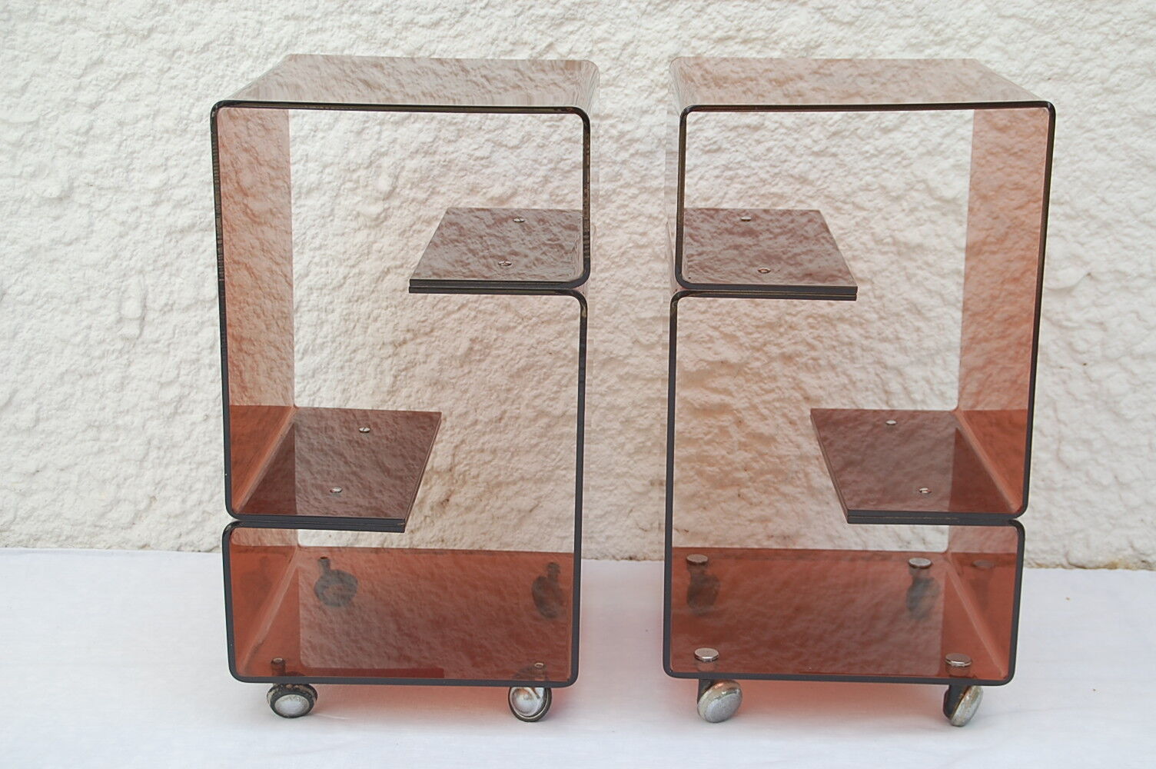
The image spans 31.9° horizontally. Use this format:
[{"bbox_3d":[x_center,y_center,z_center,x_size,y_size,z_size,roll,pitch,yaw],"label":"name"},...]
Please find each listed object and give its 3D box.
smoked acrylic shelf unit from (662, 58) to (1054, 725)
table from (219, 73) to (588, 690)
[{"bbox_3d":[0.291,-0.001,2.330,0.380,0.696,0.408,1,15,0],"label":"smoked acrylic shelf unit"},{"bbox_3d":[-0.176,-0.002,2.313,0.380,0.693,0.408,1,15,2],"label":"table"}]

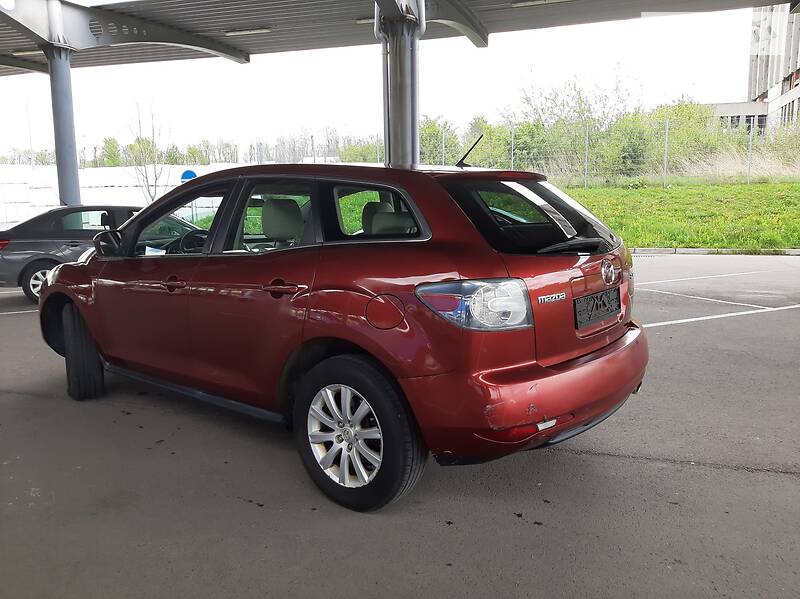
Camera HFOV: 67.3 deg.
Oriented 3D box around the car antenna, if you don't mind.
[{"bbox_3d":[0.371,-0.790,3.227,0.185,0.170,0.040,5,9,38],"label":"car antenna"}]

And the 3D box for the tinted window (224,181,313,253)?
[{"bbox_3d":[-0.684,-0.436,3.199,0.750,0.420,0.060,5,-9,38],"label":"tinted window"}]

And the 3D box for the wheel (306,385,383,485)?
[{"bbox_3d":[-0.204,0.613,2.825,0.480,0.480,0.190,5,9,38],"label":"wheel"}]

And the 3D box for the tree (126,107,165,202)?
[{"bbox_3d":[-7.780,-3.500,18.817,1.250,4.990,1.200,-1,7,0],"label":"tree"}]

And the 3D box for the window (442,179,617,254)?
[{"bbox_3d":[0.734,-0.398,2.987,1.380,0.520,0.150,-10,-29,-51],"label":"window"}]

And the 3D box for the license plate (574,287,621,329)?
[{"bbox_3d":[0.952,0.036,2.871,0.020,0.125,0.525,0,6,39],"label":"license plate"}]

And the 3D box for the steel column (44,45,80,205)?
[{"bbox_3d":[-6.115,-2.343,11.088,0.320,4.520,0.320,-1,7,0],"label":"steel column"}]

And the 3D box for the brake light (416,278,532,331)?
[{"bbox_3d":[0.288,-0.003,2.400,0.400,0.200,0.270,5,9,38],"label":"brake light"}]

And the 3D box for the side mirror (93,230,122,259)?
[{"bbox_3d":[-1.880,-0.361,3.861,0.150,0.185,0.215,5,9,38],"label":"side mirror"}]

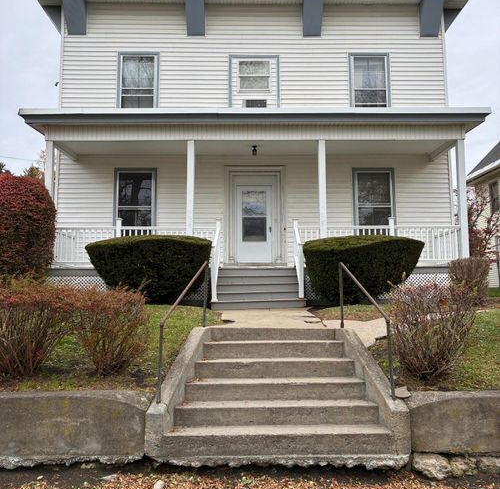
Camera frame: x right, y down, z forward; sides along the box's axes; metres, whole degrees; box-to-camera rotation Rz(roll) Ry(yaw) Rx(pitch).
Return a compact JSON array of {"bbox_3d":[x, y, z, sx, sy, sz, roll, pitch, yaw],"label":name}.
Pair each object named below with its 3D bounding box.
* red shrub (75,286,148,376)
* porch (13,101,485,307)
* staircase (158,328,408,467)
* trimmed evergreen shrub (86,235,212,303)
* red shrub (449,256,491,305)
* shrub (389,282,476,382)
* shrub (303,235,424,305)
[{"bbox_3d":[-1.526,0.971,5.515,0.836,1.000,0.800,0,-6,-1],"label":"red shrub"},{"bbox_3d":[0.139,-0.703,12.020,10.556,4.350,2.150,0,-6,-1],"label":"porch"},{"bbox_3d":[0.259,1.504,5.433,2.388,1.120,1.720,0,-6,-1],"label":"staircase"},{"bbox_3d":[-2.046,0.563,10.180,2.599,1.470,1.900,0,-6,-1],"label":"trimmed evergreen shrub"},{"bbox_3d":[4.433,0.736,10.118,0.892,0.970,0.900,0,-6,-1],"label":"red shrub"},{"bbox_3d":[2.007,0.942,5.499,0.971,1.070,0.900,0,-6,-1],"label":"shrub"},{"bbox_3d":[2.351,0.539,10.222,2.537,1.470,1.900,0,-6,-1],"label":"shrub"}]

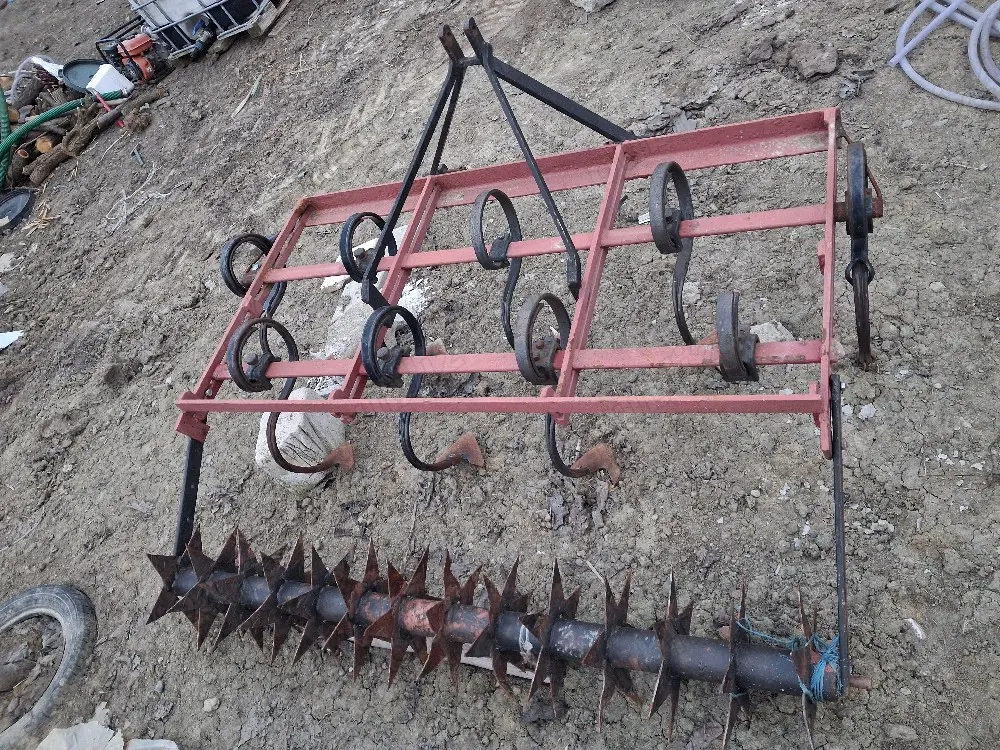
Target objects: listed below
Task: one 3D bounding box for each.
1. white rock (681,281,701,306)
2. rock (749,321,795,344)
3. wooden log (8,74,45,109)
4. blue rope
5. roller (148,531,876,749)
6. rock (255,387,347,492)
[{"bbox_3d":[0.526,-0.223,2.162,0.066,0.042,0.072,-3,53,29],"label":"white rock"},{"bbox_3d":[0.686,-0.098,1.957,0.115,0.055,0.095,-3,53,29],"label":"rock"},{"bbox_3d":[-3.699,-2.202,6.080,0.170,0.170,0.300,7,59,35],"label":"wooden log"},{"bbox_3d":[0.511,0.509,1.380,0.172,0.101,0.113,-2,54,28],"label":"blue rope"},{"bbox_3d":[-0.138,0.540,1.716,1.714,0.303,0.309,-2,54,28],"label":"roller"},{"bbox_3d":[-0.627,0.203,2.414,0.185,0.205,0.235,-3,53,29],"label":"rock"}]

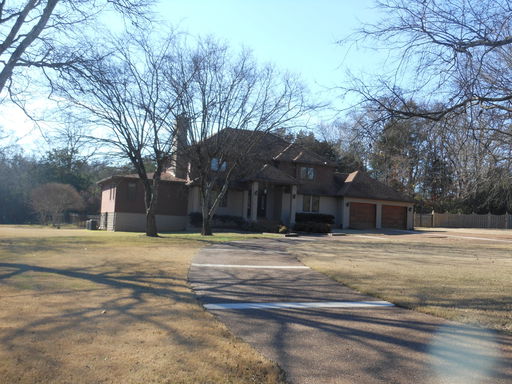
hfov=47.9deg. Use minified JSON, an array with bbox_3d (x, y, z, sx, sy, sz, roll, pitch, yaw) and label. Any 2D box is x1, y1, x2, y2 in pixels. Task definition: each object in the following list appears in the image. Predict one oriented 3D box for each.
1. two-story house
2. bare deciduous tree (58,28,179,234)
[{"bbox_3d":[0.231,-1.085,52.290,27.300,9.000,12.000,3,-3,-24],"label":"two-story house"},{"bbox_3d":[-8.924,-3.742,36.900,7.600,13.000,7.800,2,-3,0],"label":"bare deciduous tree"}]

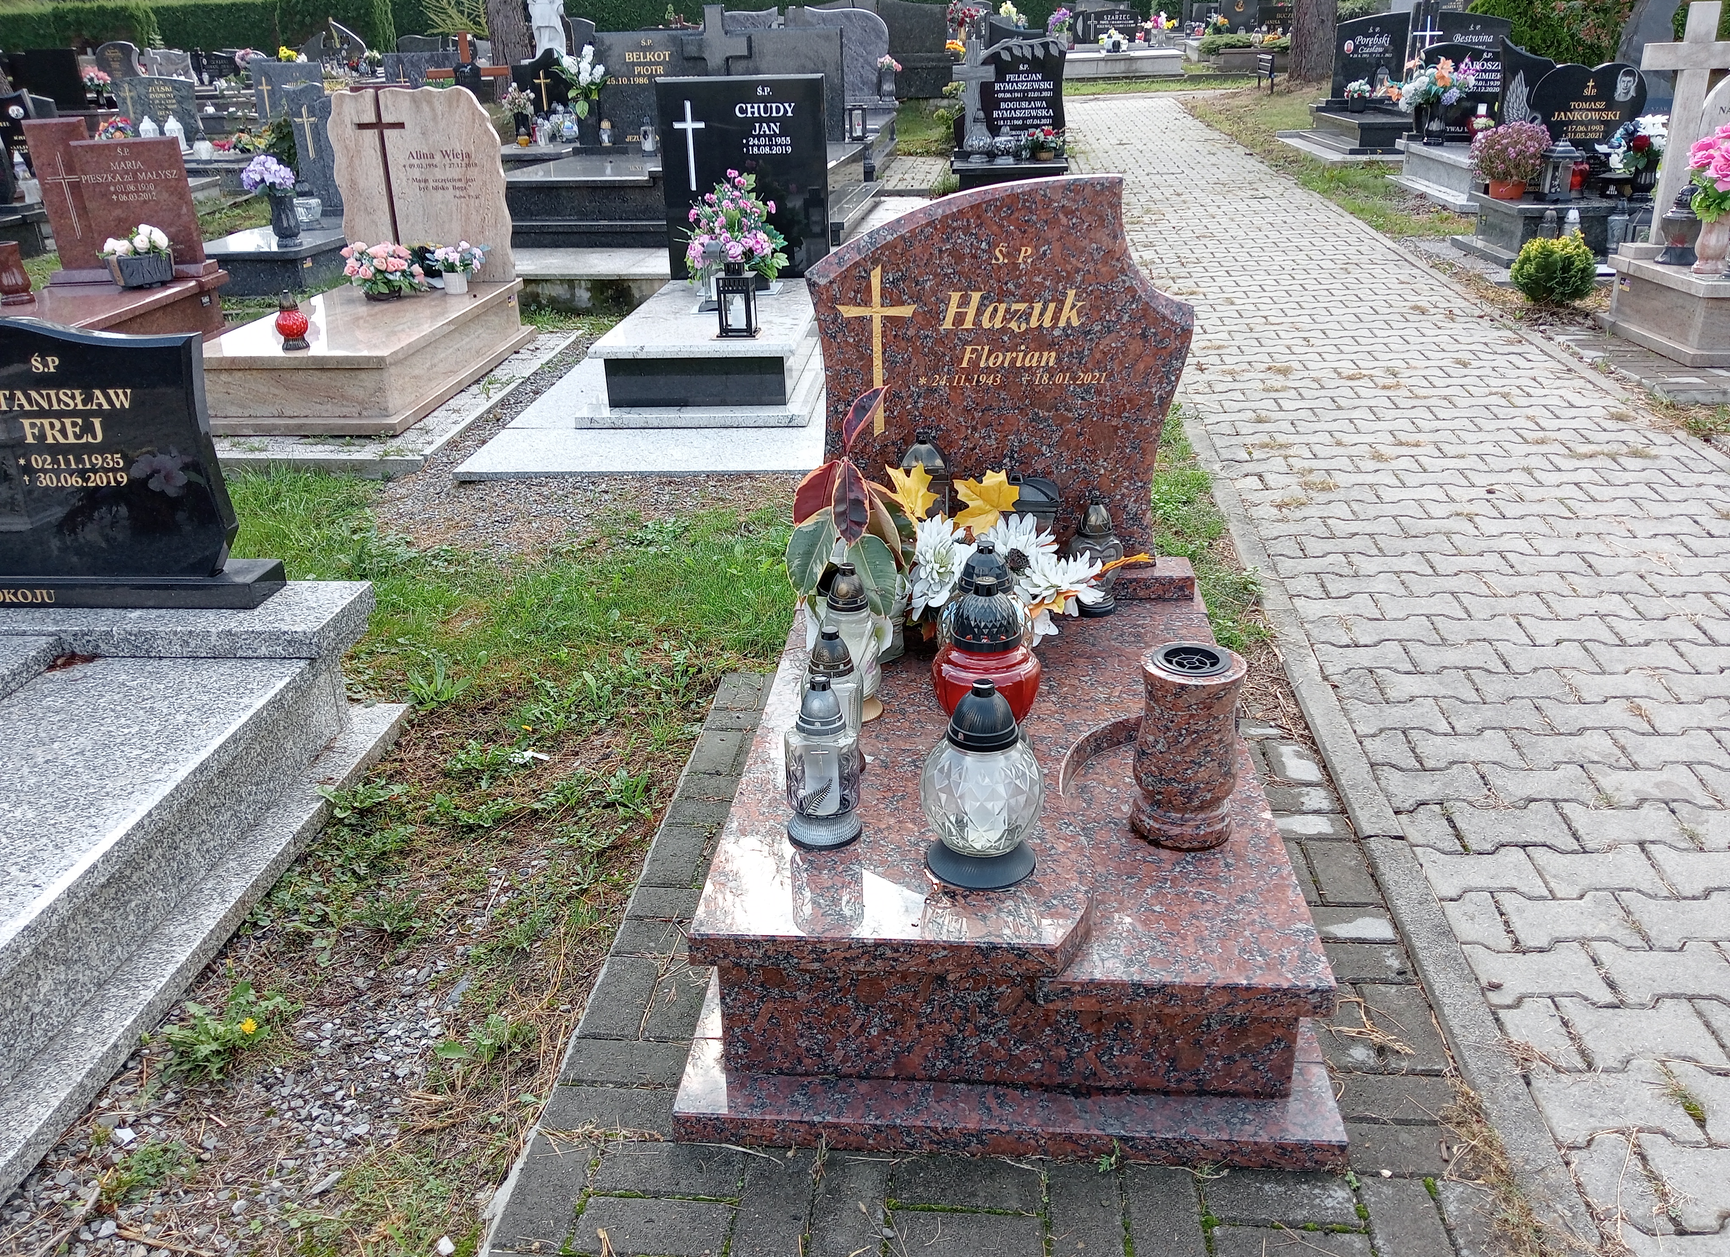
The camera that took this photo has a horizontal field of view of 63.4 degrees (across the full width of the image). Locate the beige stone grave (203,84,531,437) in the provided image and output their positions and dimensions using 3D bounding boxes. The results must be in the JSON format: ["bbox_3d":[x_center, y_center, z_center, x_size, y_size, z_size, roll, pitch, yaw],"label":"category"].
[{"bbox_3d":[-2.183,-1.622,5.936,0.925,1.170,1.715,1,24,5],"label":"beige stone grave"}]

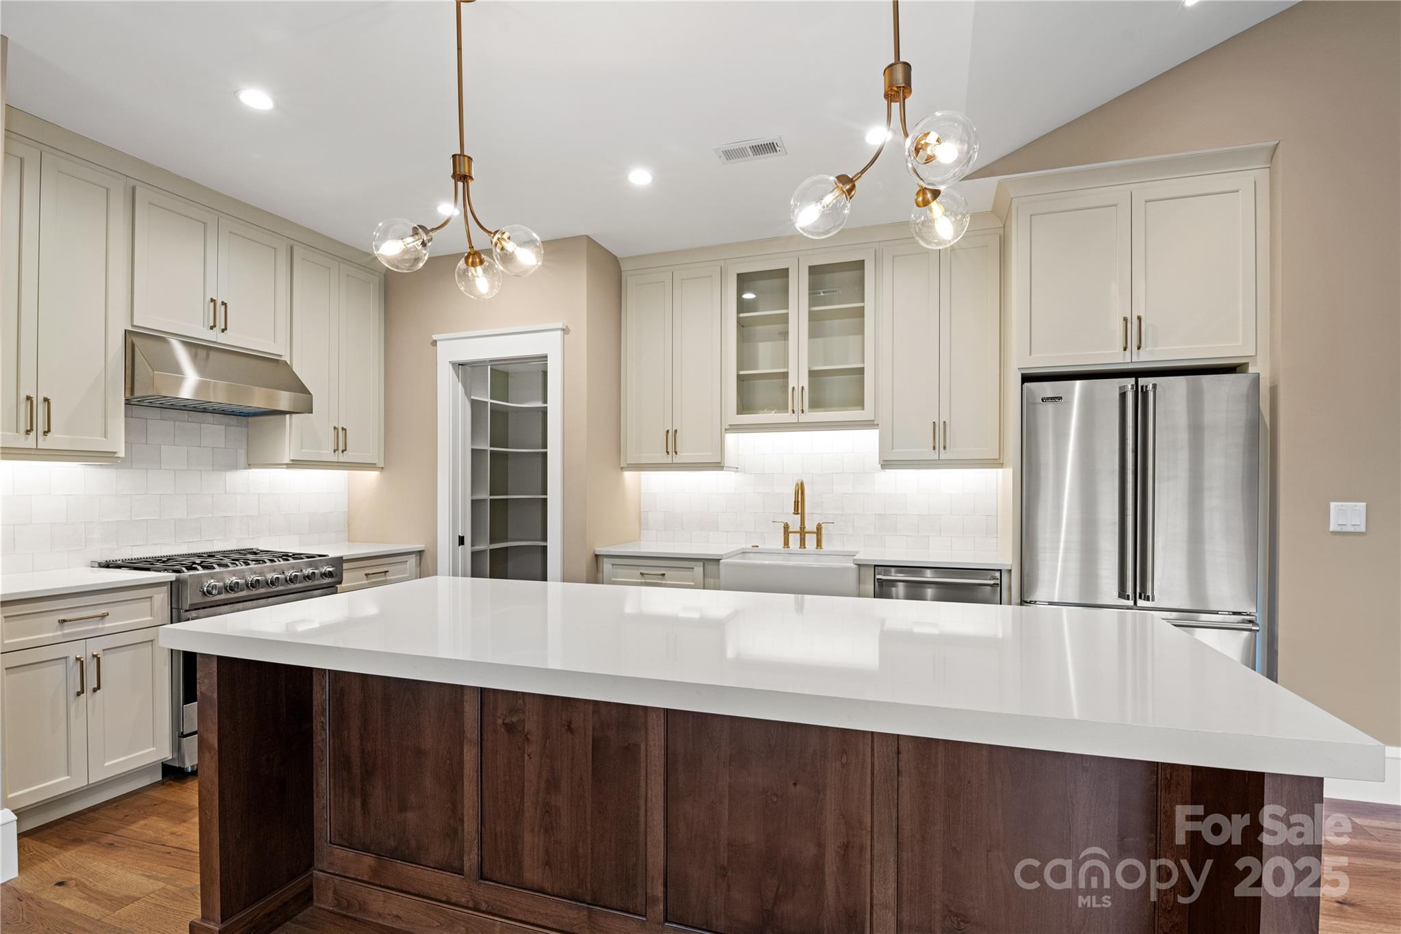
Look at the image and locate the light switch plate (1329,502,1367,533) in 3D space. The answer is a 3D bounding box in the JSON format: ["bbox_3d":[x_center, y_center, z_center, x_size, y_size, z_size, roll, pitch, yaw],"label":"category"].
[{"bbox_3d":[2.683,0.209,2.415,0.117,0.115,0.008,0,-1,17],"label":"light switch plate"}]

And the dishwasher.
[{"bbox_3d":[1.401,1.018,3.555,0.622,0.865,0.644,0,-2,16],"label":"dishwasher"}]

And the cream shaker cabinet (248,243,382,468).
[{"bbox_3d":[-2.650,-0.708,4.113,0.333,1.432,0.764,0,-2,16],"label":"cream shaker cabinet"}]

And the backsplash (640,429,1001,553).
[{"bbox_3d":[0.665,0.128,3.739,2.273,0.750,0.012,0,-1,17],"label":"backsplash"}]

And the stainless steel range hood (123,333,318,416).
[{"bbox_3d":[-2.726,-0.490,3.233,0.578,0.340,0.817,0,-1,17],"label":"stainless steel range hood"}]

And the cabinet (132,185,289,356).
[{"bbox_3d":[-2.834,-1.031,3.284,0.346,0.711,0.817,0,-1,17],"label":"cabinet"}]

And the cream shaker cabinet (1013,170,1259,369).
[{"bbox_3d":[2.225,-0.935,3.201,1.058,0.867,0.690,0,-2,16],"label":"cream shaker cabinet"}]

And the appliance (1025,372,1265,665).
[{"bbox_3d":[2.149,0.524,3.095,0.923,1.825,0.850,0,-2,16],"label":"appliance"}]

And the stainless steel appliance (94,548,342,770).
[{"bbox_3d":[-2.627,0.976,3.226,0.736,0.956,0.844,0,-1,17],"label":"stainless steel appliance"}]

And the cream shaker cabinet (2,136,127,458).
[{"bbox_3d":[-3.042,-0.716,2.593,0.346,1.357,0.617,0,-1,17],"label":"cream shaker cabinet"}]

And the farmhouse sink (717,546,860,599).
[{"bbox_3d":[0.531,0.641,3.346,0.743,0.261,0.487,0,-1,17],"label":"farmhouse sink"}]

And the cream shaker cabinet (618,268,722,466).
[{"bbox_3d":[-0.151,-0.691,4.231,0.758,1.411,0.364,0,-2,16],"label":"cream shaker cabinet"}]

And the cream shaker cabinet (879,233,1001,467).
[{"bbox_3d":[1.512,-0.706,3.742,0.703,1.411,0.364,0,-2,16],"label":"cream shaker cabinet"}]

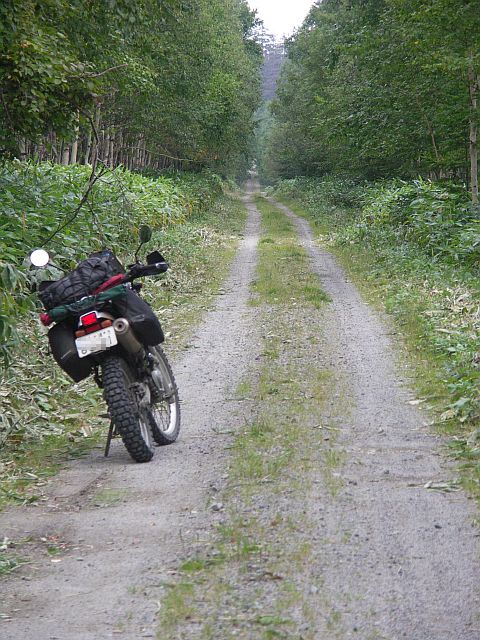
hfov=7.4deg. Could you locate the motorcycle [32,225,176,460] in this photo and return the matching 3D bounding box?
[{"bbox_3d":[-0.708,0.133,21.650,0.830,1.340,2.150,-17,0,7],"label":"motorcycle"}]

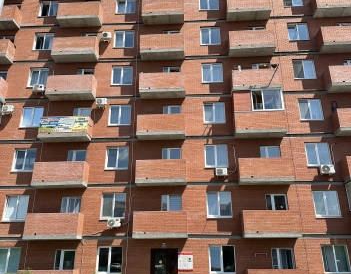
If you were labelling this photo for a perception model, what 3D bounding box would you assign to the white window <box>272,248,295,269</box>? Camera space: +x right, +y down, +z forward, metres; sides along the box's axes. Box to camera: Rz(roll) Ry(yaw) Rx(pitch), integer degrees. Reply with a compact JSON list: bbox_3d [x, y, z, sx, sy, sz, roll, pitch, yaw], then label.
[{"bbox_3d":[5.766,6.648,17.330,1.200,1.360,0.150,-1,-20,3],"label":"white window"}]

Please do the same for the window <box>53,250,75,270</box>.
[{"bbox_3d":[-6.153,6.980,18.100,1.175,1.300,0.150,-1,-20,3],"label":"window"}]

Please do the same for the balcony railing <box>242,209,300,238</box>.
[{"bbox_3d":[5.278,4.798,17.789,2.960,1.391,0.947,-1,-20,3],"label":"balcony railing"}]

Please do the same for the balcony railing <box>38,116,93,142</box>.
[{"bbox_3d":[-6.932,-0.489,20.453,3.019,1.332,0.947,-1,-20,3],"label":"balcony railing"}]

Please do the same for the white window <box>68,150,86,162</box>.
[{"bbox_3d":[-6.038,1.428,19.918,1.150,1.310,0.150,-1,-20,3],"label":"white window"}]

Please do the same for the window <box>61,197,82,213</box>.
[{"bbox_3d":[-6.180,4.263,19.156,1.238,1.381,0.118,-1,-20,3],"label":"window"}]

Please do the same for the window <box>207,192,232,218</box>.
[{"bbox_3d":[2.491,3.909,18.503,1.390,1.453,0.140,-1,-20,3],"label":"window"}]

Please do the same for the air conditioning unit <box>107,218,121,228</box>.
[{"bbox_3d":[-3.441,4.856,18.344,0.730,0.510,0.270,-1,-20,3],"label":"air conditioning unit"}]

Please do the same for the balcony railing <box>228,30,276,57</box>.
[{"bbox_3d":[5.130,-6.279,21.900,2.950,1.381,0.947,-1,-20,3],"label":"balcony railing"}]

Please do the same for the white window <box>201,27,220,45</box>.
[{"bbox_3d":[2.487,-7.140,22.877,1.443,1.468,0.118,-1,-20,3],"label":"white window"}]

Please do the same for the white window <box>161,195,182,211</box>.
[{"bbox_3d":[-0.186,3.971,18.146,1.173,1.385,0.160,-1,-20,3],"label":"white window"}]

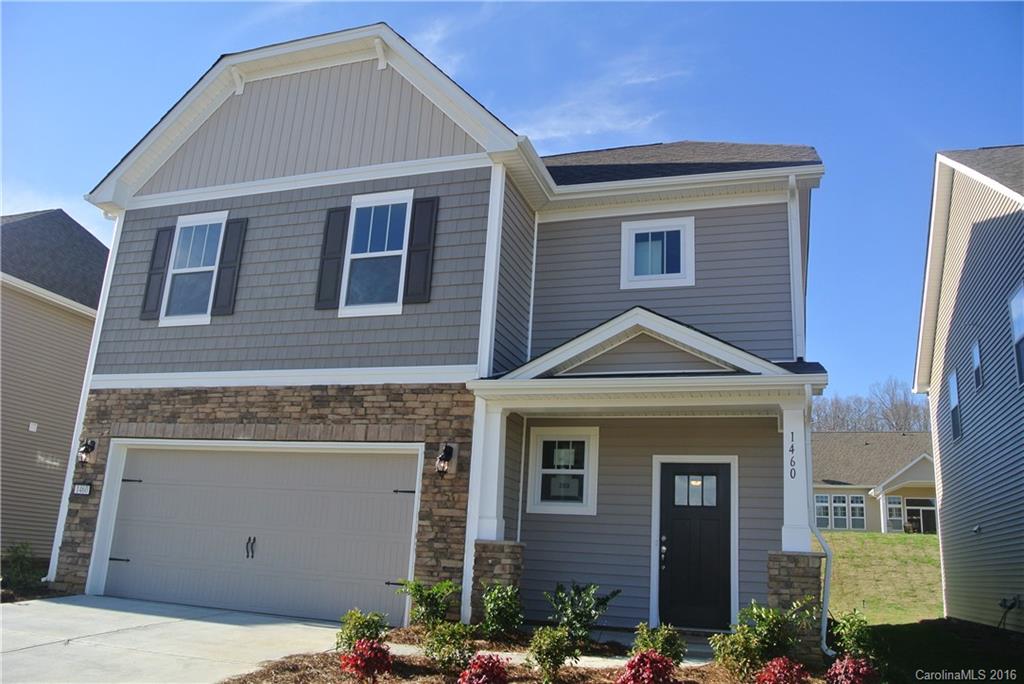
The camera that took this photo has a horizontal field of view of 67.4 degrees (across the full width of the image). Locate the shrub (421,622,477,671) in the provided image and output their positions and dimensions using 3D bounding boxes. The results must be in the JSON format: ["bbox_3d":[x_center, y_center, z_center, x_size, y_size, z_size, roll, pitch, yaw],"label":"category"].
[{"bbox_3d":[-0.558,2.714,6.878,0.470,0.442,0.470,3,-14,1],"label":"shrub"}]

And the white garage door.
[{"bbox_3d":[-3.502,2.539,10.376,4.840,2.100,0.100,-2,-15,19],"label":"white garage door"}]

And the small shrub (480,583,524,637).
[{"bbox_3d":[-0.104,2.886,8.281,0.456,0.560,0.420,3,-14,1],"label":"small shrub"}]

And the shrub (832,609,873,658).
[{"bbox_3d":[3.310,2.837,7.471,0.400,0.482,0.400,-2,-15,19],"label":"shrub"}]

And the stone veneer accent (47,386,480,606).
[{"bbox_3d":[-3.519,2.067,10.433,6.400,2.940,0.160,-2,-15,19],"label":"stone veneer accent"}]

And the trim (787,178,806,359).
[{"bbox_3d":[3.720,-0.924,10.027,0.140,2.319,0.120,-2,-15,19],"label":"trim"}]

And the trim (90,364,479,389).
[{"bbox_3d":[-3.369,0.494,10.516,6.199,0.227,0.060,-2,-15,19],"label":"trim"}]

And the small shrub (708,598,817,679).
[{"bbox_3d":[2.274,2.694,7.004,0.822,0.682,0.800,-2,-15,19],"label":"small shrub"}]

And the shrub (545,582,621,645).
[{"bbox_3d":[0.748,2.843,8.103,0.765,0.627,0.660,-2,-15,19],"label":"shrub"}]

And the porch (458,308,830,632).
[{"bbox_3d":[1.615,1.662,9.293,3.980,3.700,1.980,-2,-15,19],"label":"porch"}]

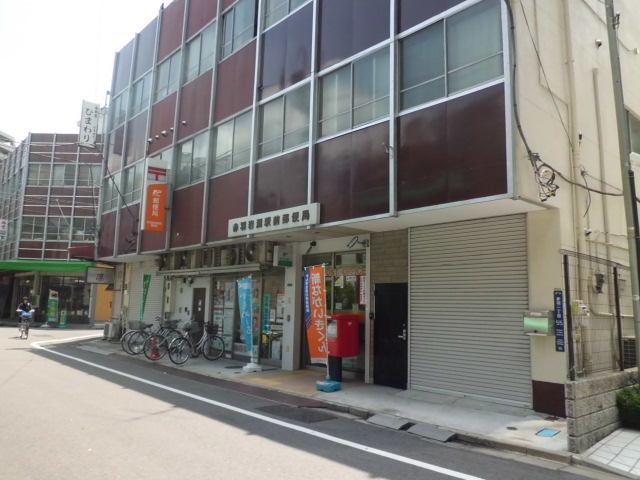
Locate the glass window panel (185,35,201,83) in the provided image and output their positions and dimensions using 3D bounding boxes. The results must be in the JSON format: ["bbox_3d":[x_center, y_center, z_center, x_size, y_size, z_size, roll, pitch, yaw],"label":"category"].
[{"bbox_3d":[-3.749,-5.334,14.189,0.080,1.316,0.869,10,-12,-43],"label":"glass window panel"}]

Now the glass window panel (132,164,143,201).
[{"bbox_3d":[-6.348,-2.004,16.801,0.060,1.260,0.920,9,-11,-43],"label":"glass window panel"}]

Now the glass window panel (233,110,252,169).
[{"bbox_3d":[-1.927,-2.547,12.233,0.060,1.430,0.960,9,-11,-42],"label":"glass window panel"}]

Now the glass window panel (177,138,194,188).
[{"bbox_3d":[-4.038,-2.288,14.407,0.060,1.260,0.940,9,-11,-43],"label":"glass window panel"}]

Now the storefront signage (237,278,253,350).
[{"bbox_3d":[-1.919,1.927,12.185,0.100,1.860,0.560,9,-11,-42],"label":"storefront signage"}]

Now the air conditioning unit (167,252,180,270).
[{"bbox_3d":[-4.772,0.699,15.706,0.280,0.580,0.800,9,-11,-42],"label":"air conditioning unit"}]

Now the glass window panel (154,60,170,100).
[{"bbox_3d":[-5.077,-5.156,15.569,0.080,1.316,0.840,10,-12,-43],"label":"glass window panel"}]

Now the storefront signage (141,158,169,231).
[{"bbox_3d":[-4.894,-1.306,14.291,0.620,2.150,0.230,9,-11,-43],"label":"storefront signage"}]

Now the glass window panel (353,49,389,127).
[{"bbox_3d":[0.921,-2.778,8.748,0.080,1.341,0.895,10,-12,-43],"label":"glass window panel"}]

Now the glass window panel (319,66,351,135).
[{"bbox_3d":[0.305,-2.823,9.908,0.060,1.260,0.940,9,-11,-43],"label":"glass window panel"}]

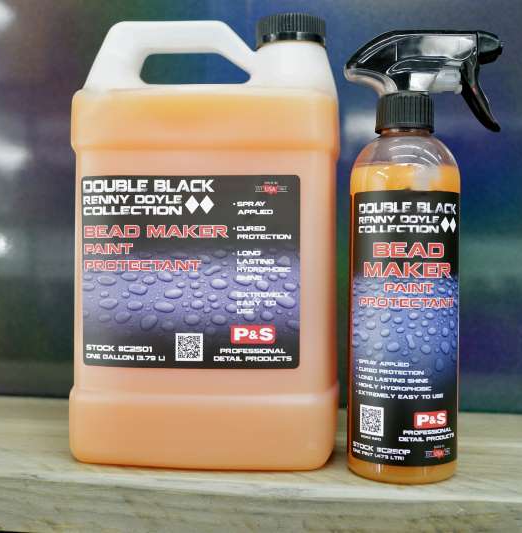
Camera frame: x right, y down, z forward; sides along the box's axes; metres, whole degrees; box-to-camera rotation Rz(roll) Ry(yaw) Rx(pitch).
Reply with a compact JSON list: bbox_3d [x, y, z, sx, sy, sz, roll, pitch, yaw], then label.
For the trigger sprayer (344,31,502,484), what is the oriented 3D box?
[{"bbox_3d":[0.092,-0.009,0.442,0.091,0.249,0.063,0,0,2],"label":"trigger sprayer"}]

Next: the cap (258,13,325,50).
[{"bbox_3d":[0.019,-0.145,0.491,0.044,0.018,0.044,0,0,0],"label":"cap"}]

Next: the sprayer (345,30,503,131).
[{"bbox_3d":[0.092,-0.104,0.442,0.091,0.058,0.034,0,0,2],"label":"sprayer"}]

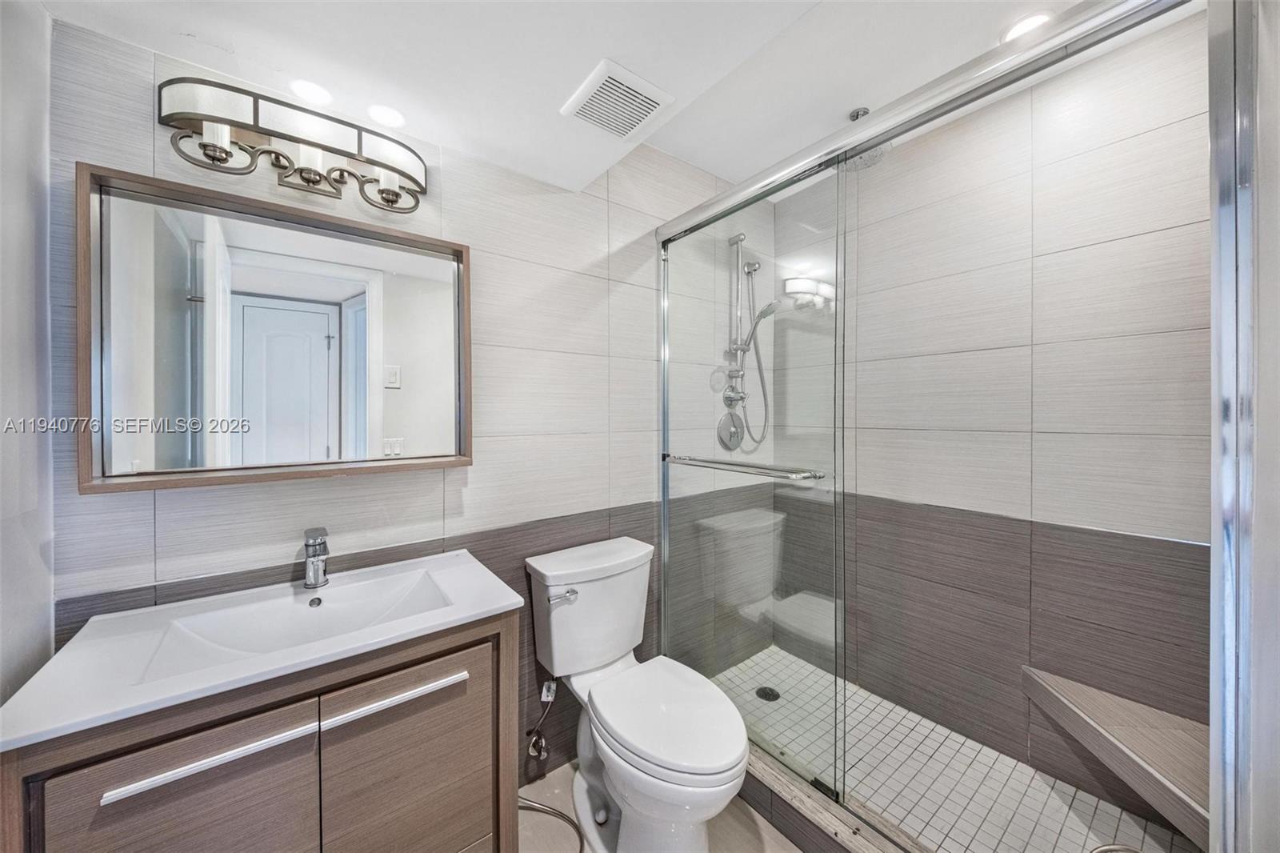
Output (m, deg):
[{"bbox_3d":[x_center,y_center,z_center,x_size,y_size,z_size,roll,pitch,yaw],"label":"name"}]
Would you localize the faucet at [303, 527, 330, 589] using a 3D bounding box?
[{"bbox_3d":[-0.799,0.334,1.055,0.050,0.150,0.145,-1,2,-37],"label":"faucet"}]

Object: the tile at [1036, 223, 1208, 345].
[{"bbox_3d":[1.502,-0.432,1.327,0.010,0.305,0.417,-1,2,-37],"label":"tile"}]

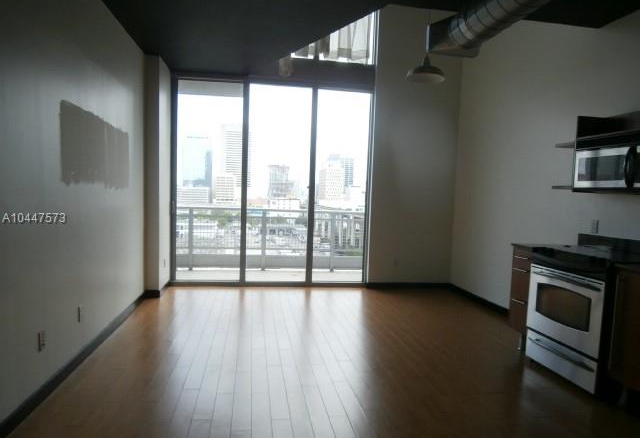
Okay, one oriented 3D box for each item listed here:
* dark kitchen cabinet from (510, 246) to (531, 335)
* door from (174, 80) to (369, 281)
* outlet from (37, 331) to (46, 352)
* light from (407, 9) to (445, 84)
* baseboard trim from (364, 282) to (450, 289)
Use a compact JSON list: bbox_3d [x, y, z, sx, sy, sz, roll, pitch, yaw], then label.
[{"bbox_3d":[2.019,0.645,3.859,0.610,0.740,0.315,1,3,-9],"label":"dark kitchen cabinet"},{"bbox_3d":[-0.639,-0.425,6.048,2.652,2.725,0.100,1,3,-9],"label":"door"},{"bbox_3d":[-1.700,0.751,2.720,0.012,0.118,0.075,1,3,-9],"label":"outlet"},{"bbox_3d":[1.130,-1.827,4.669,0.420,0.737,0.420,1,3,-9],"label":"light"},{"bbox_3d":[1.281,0.968,6.406,1.264,0.090,0.017,1,3,-9],"label":"baseboard trim"}]

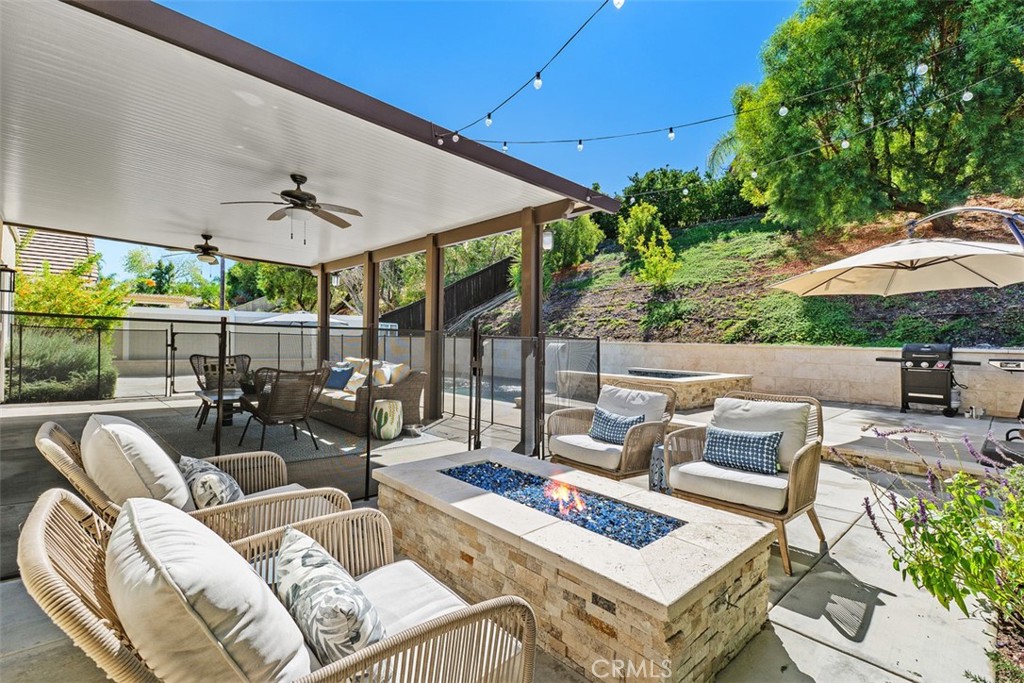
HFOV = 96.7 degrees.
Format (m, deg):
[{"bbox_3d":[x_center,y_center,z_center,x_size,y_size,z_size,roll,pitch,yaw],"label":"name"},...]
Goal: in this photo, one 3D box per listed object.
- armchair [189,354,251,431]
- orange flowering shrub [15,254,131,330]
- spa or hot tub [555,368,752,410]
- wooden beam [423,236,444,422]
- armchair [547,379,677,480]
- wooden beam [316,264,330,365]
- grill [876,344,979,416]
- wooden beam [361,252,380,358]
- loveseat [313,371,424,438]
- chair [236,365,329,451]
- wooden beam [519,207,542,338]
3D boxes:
[{"bbox_3d":[-4.270,0.673,6.680,0.770,0.880,0.720,-1,2,-44],"label":"armchair"},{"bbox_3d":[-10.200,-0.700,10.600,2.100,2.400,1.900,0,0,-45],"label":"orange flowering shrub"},{"bbox_3d":[2.500,0.786,8.220,2.200,0.430,2.500,-1,2,-41],"label":"spa or hot tub"},{"bbox_3d":[-1.093,-0.173,6.380,0.170,2.625,0.170,-1,2,-44],"label":"wooden beam"},{"bbox_3d":[0.790,0.801,3.660,0.760,0.830,0.740,-1,2,-40],"label":"armchair"},{"bbox_3d":[-3.790,-0.246,9.150,0.170,2.604,0.170,-1,2,-44],"label":"wooden beam"},{"bbox_3d":[6.350,0.529,7.000,0.550,1.050,1.150,-1,2,-45],"label":"grill"},{"bbox_3d":[-2.393,-0.209,7.750,0.170,2.613,0.170,-1,2,-44],"label":"wooden beam"},{"bbox_3d":[-2.200,0.738,6.570,0.920,0.780,2.000,-1,2,-44],"label":"loveseat"},{"bbox_3d":[-2.560,0.727,5.090,0.770,0.870,0.720,-1,2,-40],"label":"chair"},{"bbox_3d":[0.213,-0.122,4.850,0.170,2.612,0.170,-1,2,-44],"label":"wooden beam"}]

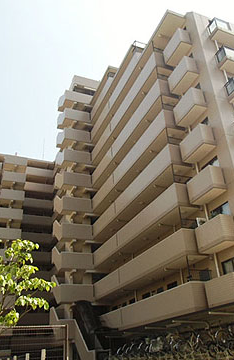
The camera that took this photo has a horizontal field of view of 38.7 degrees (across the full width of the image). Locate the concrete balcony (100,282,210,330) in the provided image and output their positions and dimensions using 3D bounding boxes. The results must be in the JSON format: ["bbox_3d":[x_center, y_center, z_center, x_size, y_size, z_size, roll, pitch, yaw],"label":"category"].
[{"bbox_3d":[1.671,9.479,22.979,1.368,1.439,14.820,9,-31,-21],"label":"concrete balcony"}]

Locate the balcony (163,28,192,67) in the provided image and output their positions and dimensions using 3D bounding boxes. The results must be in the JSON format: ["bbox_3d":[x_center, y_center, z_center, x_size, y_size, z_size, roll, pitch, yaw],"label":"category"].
[{"bbox_3d":[4.282,-9.320,23.646,0.833,1.319,2.131,8,-31,-21],"label":"balcony"}]

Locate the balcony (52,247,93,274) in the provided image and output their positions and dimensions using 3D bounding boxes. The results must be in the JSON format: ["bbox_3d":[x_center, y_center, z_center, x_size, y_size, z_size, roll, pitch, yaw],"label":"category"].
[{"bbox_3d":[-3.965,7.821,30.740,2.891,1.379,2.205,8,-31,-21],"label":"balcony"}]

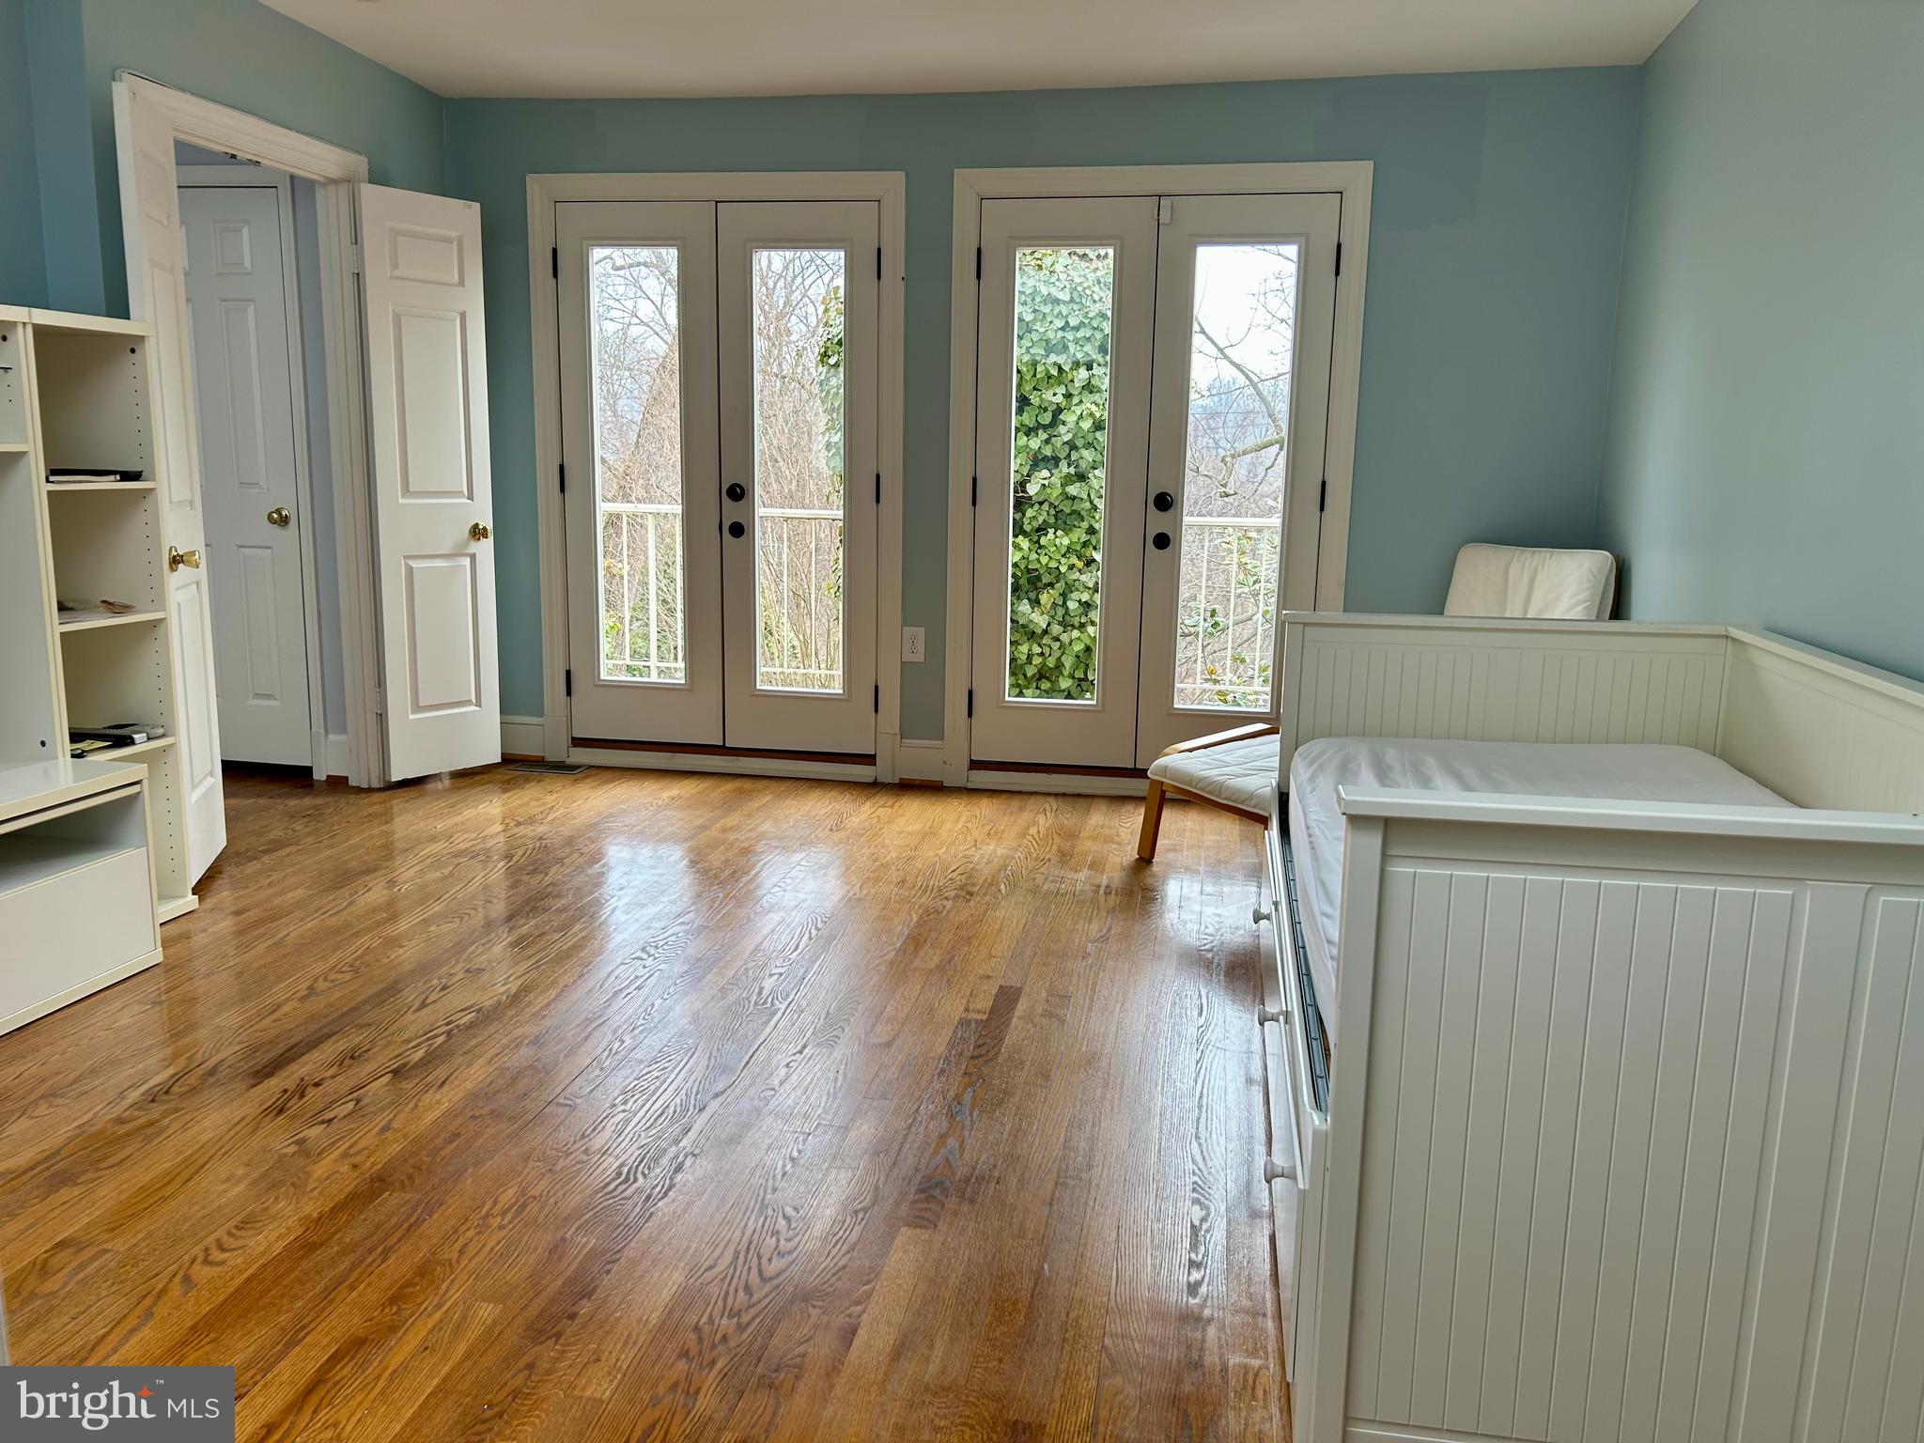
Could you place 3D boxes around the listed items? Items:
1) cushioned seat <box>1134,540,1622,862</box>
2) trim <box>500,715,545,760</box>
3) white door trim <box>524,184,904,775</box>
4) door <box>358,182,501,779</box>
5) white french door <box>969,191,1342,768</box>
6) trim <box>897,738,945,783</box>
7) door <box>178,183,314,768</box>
[{"bbox_3d":[1.295,-0.043,4.356,1.250,0.970,0.720,-6,12,-33],"label":"cushioned seat"},{"bbox_3d":[-1.778,0.057,5.675,0.290,0.161,0.022,3,10,10],"label":"trim"},{"bbox_3d":[-0.918,-0.880,5.353,1.425,2.193,0.050,3,10,10],"label":"white door trim"},{"bbox_3d":[-1.887,-0.817,5.158,0.038,2.030,0.451,9,13,37],"label":"door"},{"bbox_3d":[0.653,-0.810,5.103,1.213,1.988,0.050,3,10,10],"label":"white french door"},{"bbox_3d":[-0.150,0.153,5.388,0.169,0.157,0.022,3,10,10],"label":"trim"},{"bbox_3d":[-2.663,-0.855,5.212,0.600,2.030,0.040,3,10,10],"label":"door"}]

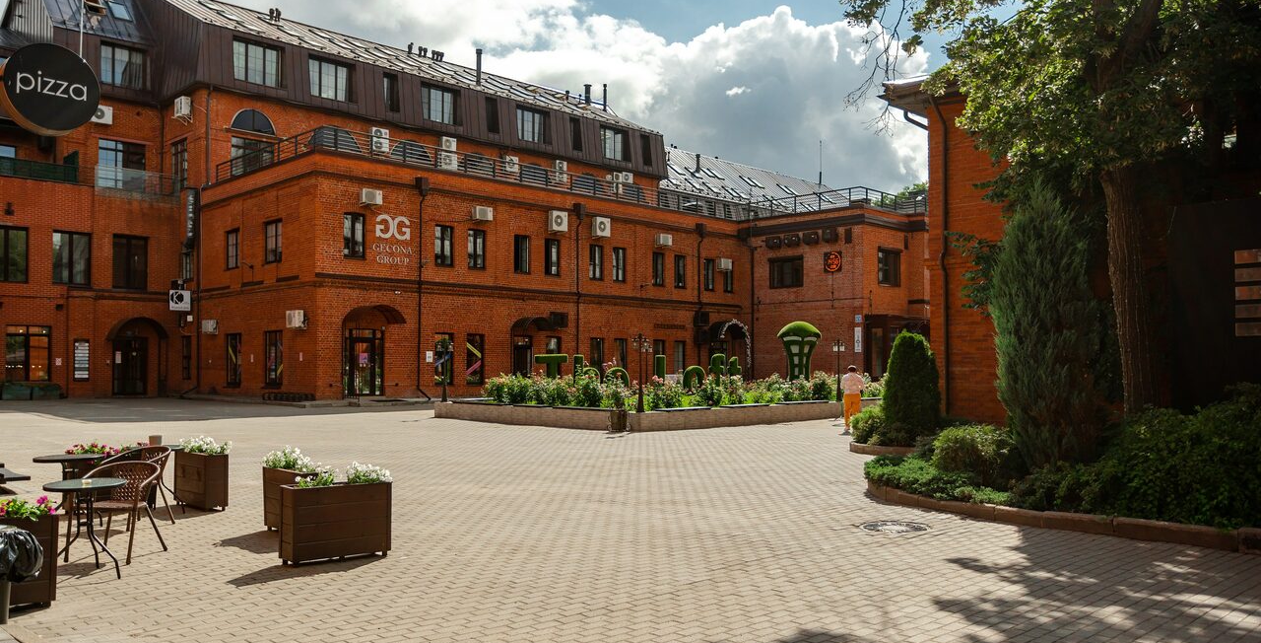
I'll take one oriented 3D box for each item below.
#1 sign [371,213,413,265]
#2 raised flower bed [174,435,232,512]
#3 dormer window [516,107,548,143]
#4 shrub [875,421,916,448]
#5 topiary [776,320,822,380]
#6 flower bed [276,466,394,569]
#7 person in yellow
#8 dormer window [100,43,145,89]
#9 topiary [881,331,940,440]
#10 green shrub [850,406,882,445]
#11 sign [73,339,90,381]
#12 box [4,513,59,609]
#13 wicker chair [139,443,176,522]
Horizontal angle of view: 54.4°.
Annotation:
[{"bbox_3d":[-8.516,-2.903,43.800,0.080,1.780,1.850,-2,-3,39],"label":"sign"},{"bbox_3d":[-4.797,1.683,13.715,0.280,0.760,1.020,2,-3,-38],"label":"raised flower bed"},{"bbox_3d":[-5.156,-10.339,64.500,0.400,1.680,2.200,-2,-3,39],"label":"dormer window"},{"bbox_3d":[5.002,2.162,23.100,0.780,0.520,0.720,0,-2,0],"label":"shrub"},{"bbox_3d":[5.510,1.076,39.988,1.430,2.200,1.400,0,-2,0],"label":"topiary"},{"bbox_3d":[-2.387,1.544,9.952,0.880,0.760,0.290,2,-3,-42],"label":"flower bed"},{"bbox_3d":[5.526,1.936,30.500,0.550,1.650,0.380,0,-2,6],"label":"person in yellow"},{"bbox_3d":[-21.745,-10.938,52.500,0.250,1.650,1.850,-2,-3,41],"label":"dormer window"},{"bbox_3d":[5.235,1.196,22.900,1.100,2.050,1.100,0,-2,0],"label":"topiary"},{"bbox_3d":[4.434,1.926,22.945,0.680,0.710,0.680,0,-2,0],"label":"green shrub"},{"bbox_3d":[-22.881,1.622,51.100,0.070,1.720,0.660,-2,-3,41],"label":"sign"},{"bbox_3d":[-4.165,1.544,7.793,0.920,0.600,0.290,2,-3,-36],"label":"box"},{"bbox_3d":[-5.100,1.708,12.611,0.580,0.770,0.630,-1,-3,30],"label":"wicker chair"}]

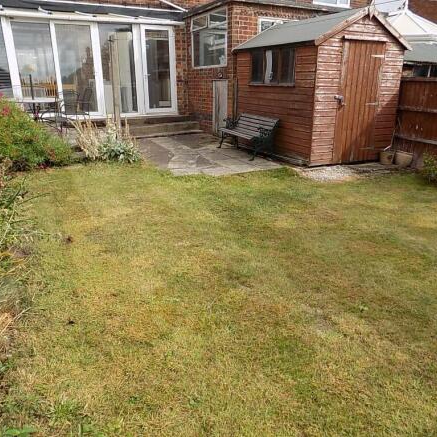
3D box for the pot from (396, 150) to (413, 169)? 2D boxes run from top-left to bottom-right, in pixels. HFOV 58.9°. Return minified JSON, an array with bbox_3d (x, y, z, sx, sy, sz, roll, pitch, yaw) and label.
[{"bbox_3d":[3.019,-0.964,6.322,0.254,0.239,0.254,0,20,0],"label":"pot"}]

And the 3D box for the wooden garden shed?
[{"bbox_3d":[1.702,-2.354,7.018,1.992,2.314,2.319,-10,22,-26],"label":"wooden garden shed"}]

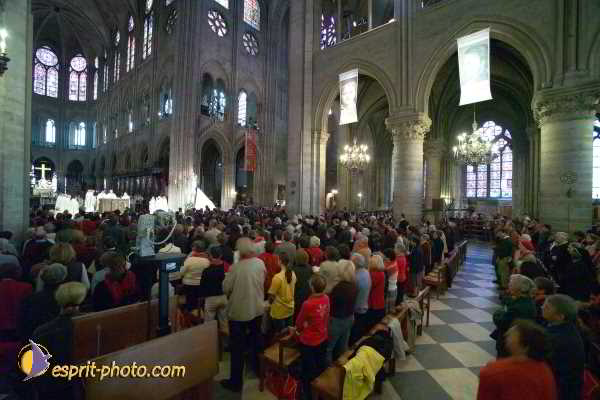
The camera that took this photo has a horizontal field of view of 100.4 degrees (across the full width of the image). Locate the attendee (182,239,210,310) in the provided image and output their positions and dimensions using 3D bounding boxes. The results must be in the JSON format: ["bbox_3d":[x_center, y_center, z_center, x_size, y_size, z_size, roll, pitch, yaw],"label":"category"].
[{"bbox_3d":[-1.577,1.390,3.750,0.340,1.550,0.440,1,0,44],"label":"attendee"}]

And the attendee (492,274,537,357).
[{"bbox_3d":[2.010,1.480,2.350,0.340,1.600,0.480,1,0,39],"label":"attendee"}]

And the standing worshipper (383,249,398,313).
[{"bbox_3d":[1.460,1.510,4.100,0.300,1.530,0.460,1,0,39],"label":"standing worshipper"}]

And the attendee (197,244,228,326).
[{"bbox_3d":[-1.184,1.424,3.402,0.360,1.610,0.480,1,0,44],"label":"attendee"}]

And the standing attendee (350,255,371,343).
[{"bbox_3d":[0.770,1.465,3.180,0.290,1.590,0.440,1,0,39],"label":"standing attendee"}]

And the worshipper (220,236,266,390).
[{"bbox_3d":[-0.661,1.318,2.880,0.490,1.750,0.350,1,0,-40],"label":"worshipper"}]

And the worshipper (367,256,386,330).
[{"bbox_3d":[1.025,1.502,3.352,0.340,1.530,0.460,1,0,42],"label":"worshipper"}]

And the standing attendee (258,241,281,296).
[{"bbox_3d":[-0.509,1.456,4.052,0.340,1.600,0.480,1,0,43],"label":"standing attendee"}]

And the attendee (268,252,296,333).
[{"bbox_3d":[-0.251,1.463,3.302,0.330,1.540,0.430,1,0,44],"label":"attendee"}]

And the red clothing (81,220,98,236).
[{"bbox_3d":[-7.070,1.000,8.400,0.300,0.620,0.500,1,0,39],"label":"red clothing"}]

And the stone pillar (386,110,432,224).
[{"bbox_3d":[5.296,-1.057,12.350,1.750,6.581,1.750,1,0,38],"label":"stone pillar"}]

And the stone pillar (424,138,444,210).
[{"bbox_3d":[8.880,-0.830,16.500,1.150,6.400,1.150,1,0,38],"label":"stone pillar"}]

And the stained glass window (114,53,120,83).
[{"bbox_3d":[-28.470,-20.670,39.000,2.800,4.500,0.300,1,0,38],"label":"stained glass window"}]

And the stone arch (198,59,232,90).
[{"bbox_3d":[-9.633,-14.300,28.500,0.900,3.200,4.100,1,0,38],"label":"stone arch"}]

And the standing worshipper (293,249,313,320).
[{"bbox_3d":[0.032,1.431,3.400,0.440,1.530,0.340,1,0,-44],"label":"standing worshipper"}]

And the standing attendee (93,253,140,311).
[{"bbox_3d":[-2.223,1.389,3.000,0.500,1.530,0.360,1,0,-44],"label":"standing attendee"}]

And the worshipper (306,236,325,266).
[{"bbox_3d":[0.278,1.478,4.752,0.340,1.570,0.470,1,0,43],"label":"worshipper"}]

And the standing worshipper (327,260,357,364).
[{"bbox_3d":[0.490,1.460,2.920,0.310,1.560,0.460,1,0,39],"label":"standing worshipper"}]

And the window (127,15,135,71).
[{"bbox_3d":[-23.300,-21.400,34.300,2.600,7.000,0.300,1,0,38],"label":"window"}]

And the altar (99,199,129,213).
[{"bbox_3d":[-14.300,0.450,19.300,1.100,1.050,1.900,1,0,39],"label":"altar"}]

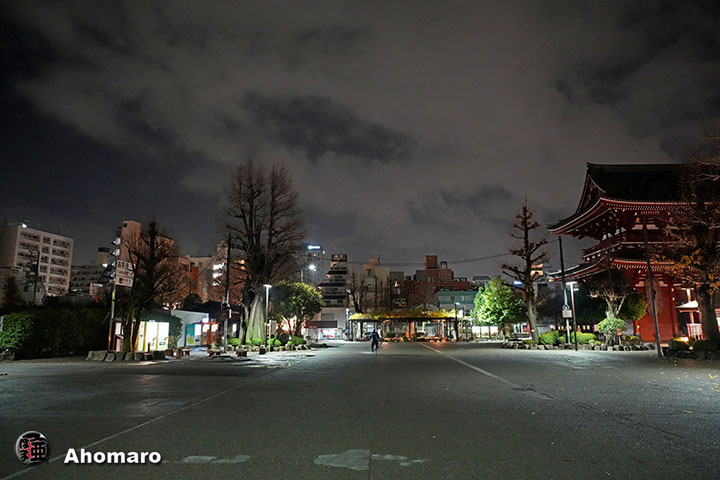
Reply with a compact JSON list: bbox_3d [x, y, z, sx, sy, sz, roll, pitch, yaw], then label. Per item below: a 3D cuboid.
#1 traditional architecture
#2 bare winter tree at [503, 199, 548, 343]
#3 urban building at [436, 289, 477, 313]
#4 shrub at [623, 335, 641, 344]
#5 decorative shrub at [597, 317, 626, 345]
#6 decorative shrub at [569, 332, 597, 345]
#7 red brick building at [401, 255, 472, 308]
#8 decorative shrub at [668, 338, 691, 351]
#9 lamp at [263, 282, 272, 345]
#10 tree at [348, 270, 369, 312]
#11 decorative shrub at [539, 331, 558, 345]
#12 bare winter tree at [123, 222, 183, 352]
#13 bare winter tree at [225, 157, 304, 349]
[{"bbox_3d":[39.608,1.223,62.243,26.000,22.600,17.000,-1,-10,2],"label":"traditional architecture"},{"bbox_3d":[14.416,2.582,43.728,4.100,12.900,4.000,0,-10,0],"label":"bare winter tree"},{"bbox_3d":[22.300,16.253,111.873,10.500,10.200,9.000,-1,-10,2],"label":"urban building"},{"bbox_3d":[21.713,8.008,39.913,1.400,0.900,1.200,0,-10,0],"label":"shrub"},{"bbox_3d":[19.866,7.245,39.339,2.250,2.200,2.100,0,-10,0],"label":"decorative shrub"},{"bbox_3d":[17.564,7.796,39.240,2.000,1.120,1.600,0,-10,0],"label":"decorative shrub"},{"bbox_3d":[20.379,15.491,138.110,17.970,21.610,15.000,0,-10,3],"label":"red brick building"},{"bbox_3d":[18.738,6.141,29.354,1.350,0.780,1.250,0,-10,0],"label":"decorative shrub"},{"bbox_3d":[-7.567,6.269,41.037,0.750,5.120,0.700,0,-10,0],"label":"lamp"},{"bbox_3d":[-0.220,9.594,73.459,3.000,10.200,2.900,0,-10,0],"label":"tree"},{"bbox_3d":[15.549,8.033,41.211,1.700,1.200,1.600,0,-10,0],"label":"decorative shrub"},{"bbox_3d":[-11.855,2.726,28.567,3.500,7.800,3.400,0,-10,0],"label":"bare winter tree"},{"bbox_3d":[-8.895,0.909,46.600,7.500,17.800,7.200,0,-10,0],"label":"bare winter tree"}]

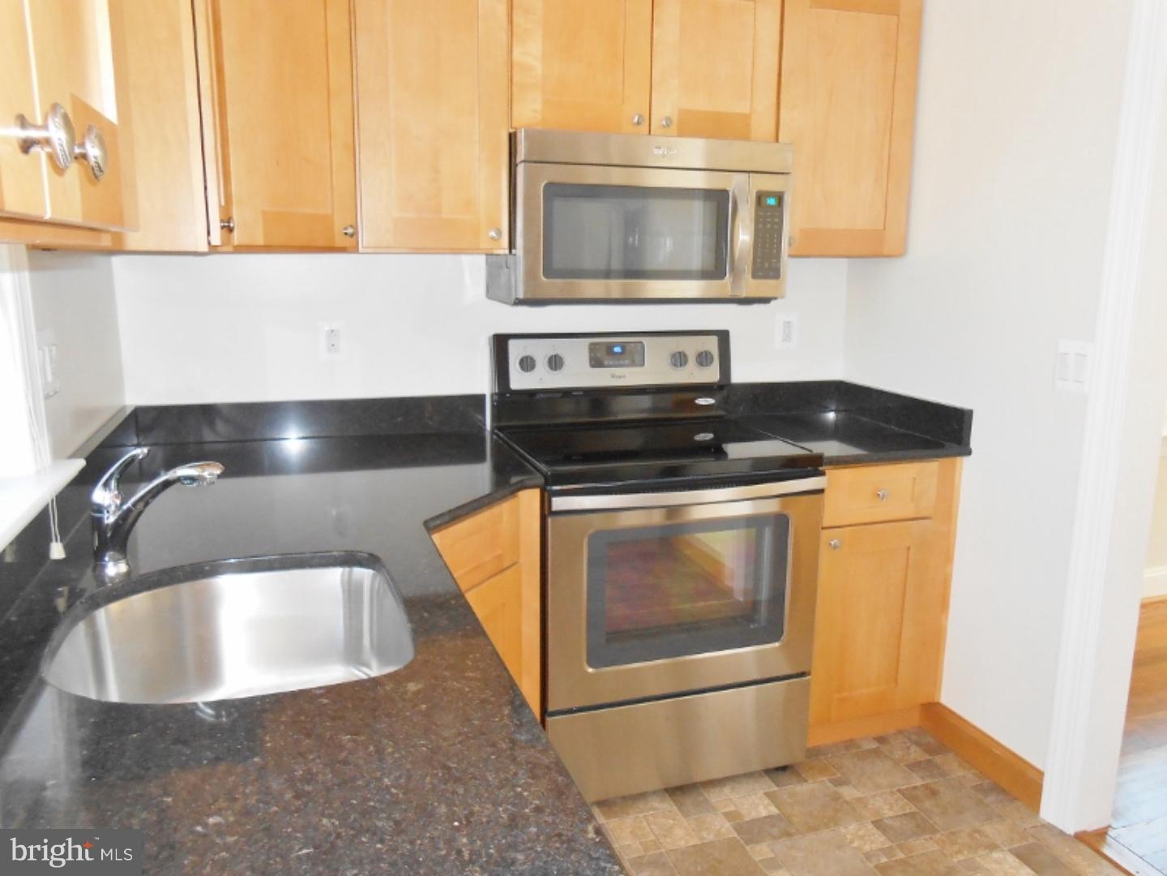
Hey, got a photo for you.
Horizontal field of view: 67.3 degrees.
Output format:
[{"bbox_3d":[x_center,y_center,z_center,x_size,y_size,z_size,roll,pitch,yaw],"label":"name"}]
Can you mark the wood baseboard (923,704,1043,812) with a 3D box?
[{"bbox_3d":[1.121,0.878,2.486,0.017,0.122,0.460,-3,11,-18],"label":"wood baseboard"}]

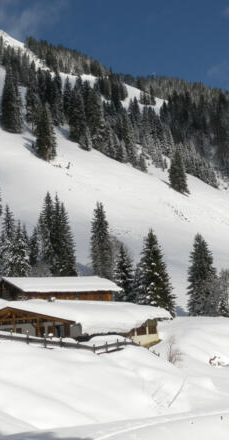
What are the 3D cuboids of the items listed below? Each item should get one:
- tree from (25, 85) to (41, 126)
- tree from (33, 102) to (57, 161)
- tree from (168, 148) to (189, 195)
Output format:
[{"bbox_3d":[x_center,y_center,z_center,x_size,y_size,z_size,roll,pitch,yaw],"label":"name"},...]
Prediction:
[{"bbox_3d":[-29.080,-40.250,213.040,5.540,15.980,5.540,-2,-7,0],"label":"tree"},{"bbox_3d":[-23.410,-30.090,201.320,7.850,20.260,7.850,-2,-7,0],"label":"tree"},{"bbox_3d":[23.310,-17.710,216.110,7.730,17.100,7.730,-2,-7,0],"label":"tree"}]

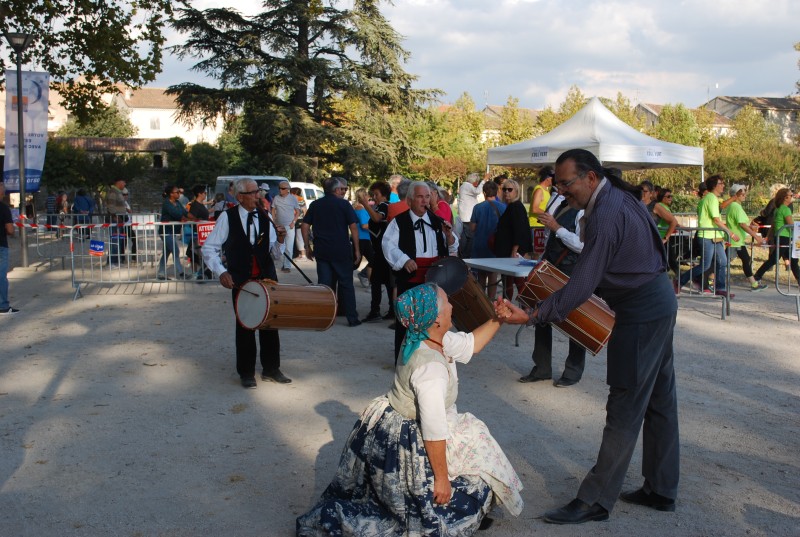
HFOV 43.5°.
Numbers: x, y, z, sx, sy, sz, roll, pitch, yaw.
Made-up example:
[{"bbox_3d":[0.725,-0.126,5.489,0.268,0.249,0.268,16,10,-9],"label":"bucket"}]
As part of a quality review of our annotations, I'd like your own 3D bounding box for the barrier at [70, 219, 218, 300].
[{"bbox_3d":[-3.482,-0.073,14.543,2.450,1.080,0.480,0,5,0],"label":"barrier"}]

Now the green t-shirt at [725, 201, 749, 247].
[{"bbox_3d":[5.077,-0.678,15.095,0.340,0.670,0.480,0,5,3],"label":"green t-shirt"}]

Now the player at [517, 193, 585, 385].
[{"bbox_3d":[1.294,0.090,8.285,0.600,1.700,0.580,-5,6,-44],"label":"player"}]

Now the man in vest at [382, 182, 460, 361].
[{"bbox_3d":[0.171,0.100,8.386,0.640,1.680,0.500,-1,5,-5],"label":"man in vest"}]

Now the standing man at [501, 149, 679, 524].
[{"bbox_3d":[0.913,0.327,4.863,0.830,1.790,0.580,-1,5,-9],"label":"standing man"}]

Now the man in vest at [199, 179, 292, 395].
[{"bbox_3d":[-1.257,0.114,8.237,0.660,1.700,0.500,-2,5,-22],"label":"man in vest"}]

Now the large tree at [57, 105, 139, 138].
[{"bbox_3d":[-17.340,-6.185,57.688,5.200,6.449,5.000,0,5,0],"label":"large tree"}]

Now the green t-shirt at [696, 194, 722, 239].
[{"bbox_3d":[4.482,-0.759,14.486,0.360,0.660,0.500,0,5,3],"label":"green t-shirt"}]

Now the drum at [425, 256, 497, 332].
[{"bbox_3d":[0.520,0.249,8.279,0.360,0.360,0.740,-11,-33,17],"label":"drum"}]

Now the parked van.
[{"bbox_3d":[-3.745,-1.682,28.959,1.900,1.940,4.500,1,5,20],"label":"parked van"}]

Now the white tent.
[{"bbox_3d":[3.904,-1.722,20.117,3.000,3.340,3.000,-4,6,-37],"label":"white tent"}]

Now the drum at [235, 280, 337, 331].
[{"bbox_3d":[-0.921,0.266,8.189,0.380,0.380,0.750,3,6,39],"label":"drum"}]

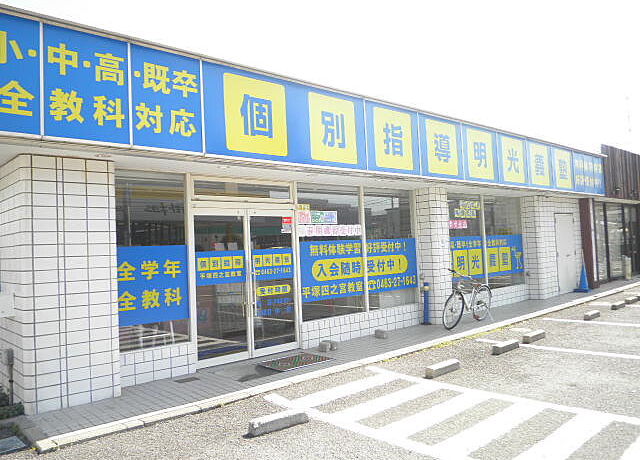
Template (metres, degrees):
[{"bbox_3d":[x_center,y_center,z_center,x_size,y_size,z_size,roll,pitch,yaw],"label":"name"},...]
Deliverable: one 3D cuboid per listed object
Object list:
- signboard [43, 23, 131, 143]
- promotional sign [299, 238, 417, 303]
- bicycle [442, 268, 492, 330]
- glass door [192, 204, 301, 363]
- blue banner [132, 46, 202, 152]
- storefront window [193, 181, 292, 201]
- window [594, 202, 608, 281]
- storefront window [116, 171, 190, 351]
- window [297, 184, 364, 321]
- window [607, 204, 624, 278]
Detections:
[{"bbox_3d":[-2.295,-1.411,4.780,0.790,1.096,0.080,-1,-3,-41],"label":"signboard"},{"bbox_3d":[0.807,0.665,8.498,2.888,0.973,0.040,-1,-3,-41],"label":"promotional sign"},{"bbox_3d":[2.756,1.221,8.759,1.780,1.060,0.570,0,-3,-45],"label":"bicycle"},{"bbox_3d":[-1.012,0.772,6.942,1.748,2.136,0.100,-1,-3,-41],"label":"glass door"},{"bbox_3d":[-1.671,-1.422,5.319,0.813,1.107,0.080,-1,-3,-41],"label":"blue banner"},{"bbox_3d":[-1.079,-0.568,6.989,1.631,0.201,0.100,-1,-3,-41],"label":"storefront window"},{"bbox_3d":[9.295,0.385,15.853,0.851,2.607,0.100,-1,-3,-41],"label":"window"},{"bbox_3d":[-2.078,0.362,6.056,0.912,2.189,0.100,-1,-3,-41],"label":"storefront window"},{"bbox_3d":[0.227,0.333,8.044,1.452,2.193,0.100,-1,-3,-41],"label":"window"},{"bbox_3d":[10.233,0.394,16.661,1.414,2.569,0.100,-1,-3,-41],"label":"window"}]

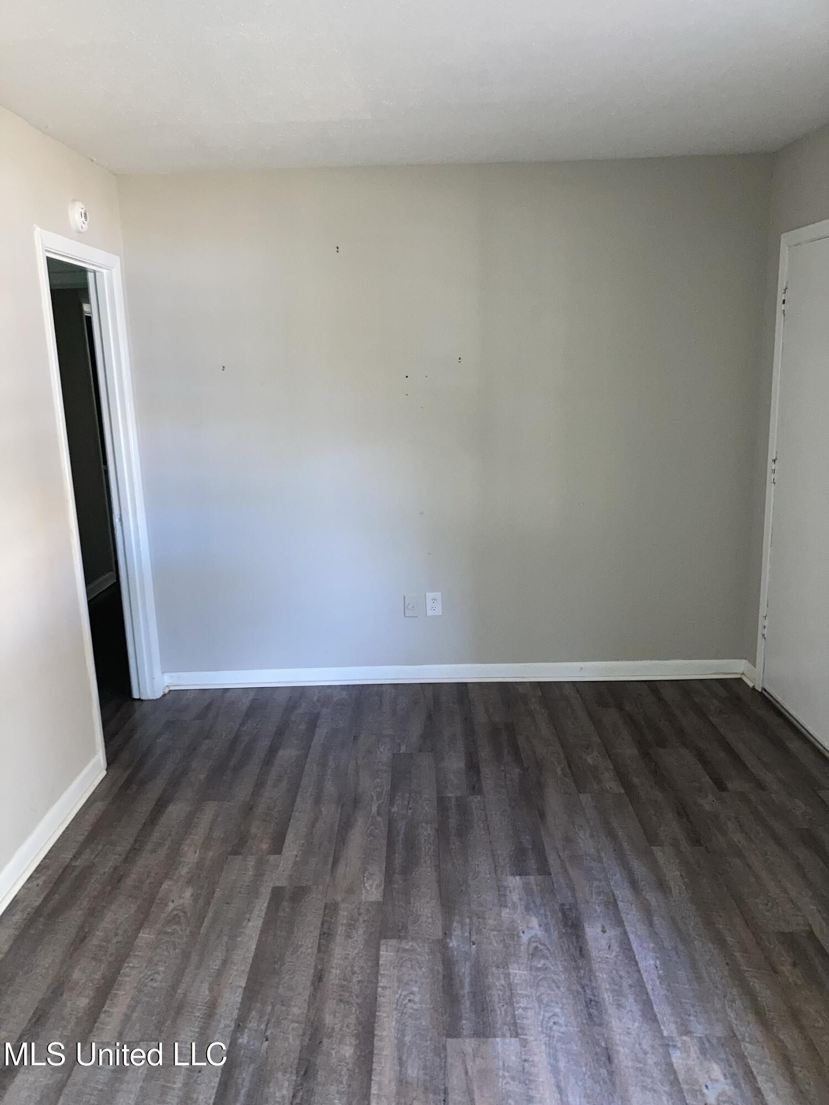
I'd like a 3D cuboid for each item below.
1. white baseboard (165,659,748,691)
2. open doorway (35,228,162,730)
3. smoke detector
[{"bbox_3d":[0.196,0.613,4.483,2.910,0.092,0.025,-1,13,1],"label":"white baseboard"},{"bbox_3d":[-1.350,-0.201,3.764,0.140,2.080,0.880,-1,13,1],"label":"open doorway"},{"bbox_3d":[-1.306,-1.309,3.487,0.042,0.122,0.122,-1,13,1],"label":"smoke detector"}]

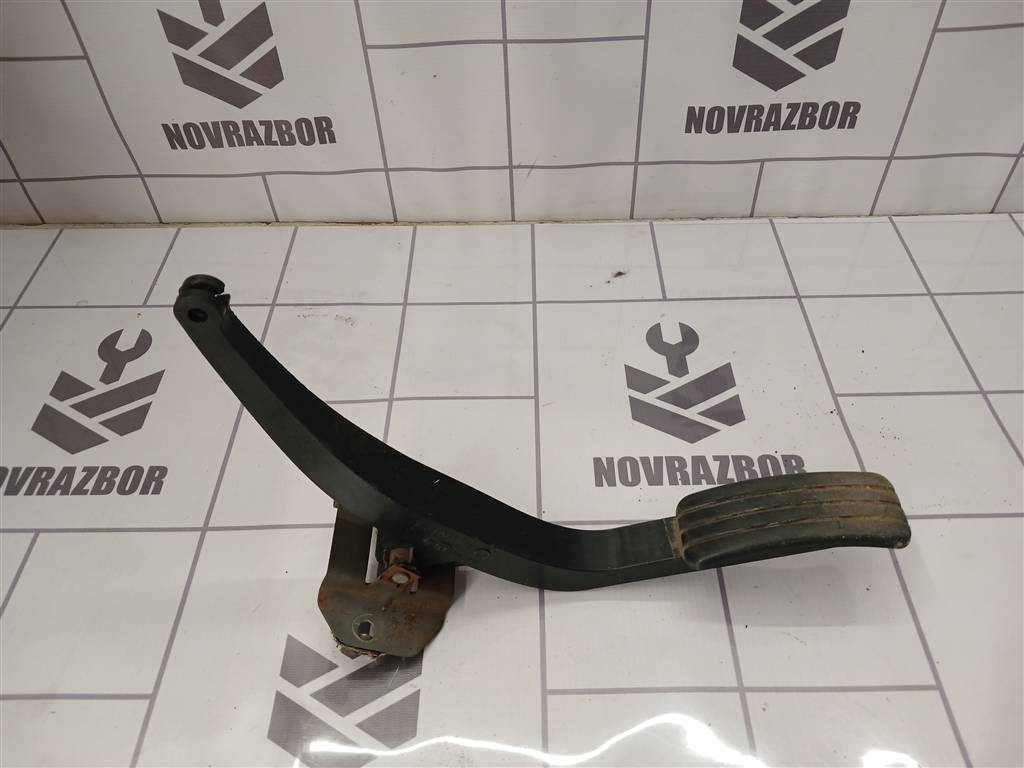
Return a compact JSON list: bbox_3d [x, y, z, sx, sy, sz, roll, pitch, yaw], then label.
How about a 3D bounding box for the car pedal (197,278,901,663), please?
[{"bbox_3d":[0.018,0.067,0.384,0.342,0.224,0.064,12,46,-12],"label":"car pedal"}]

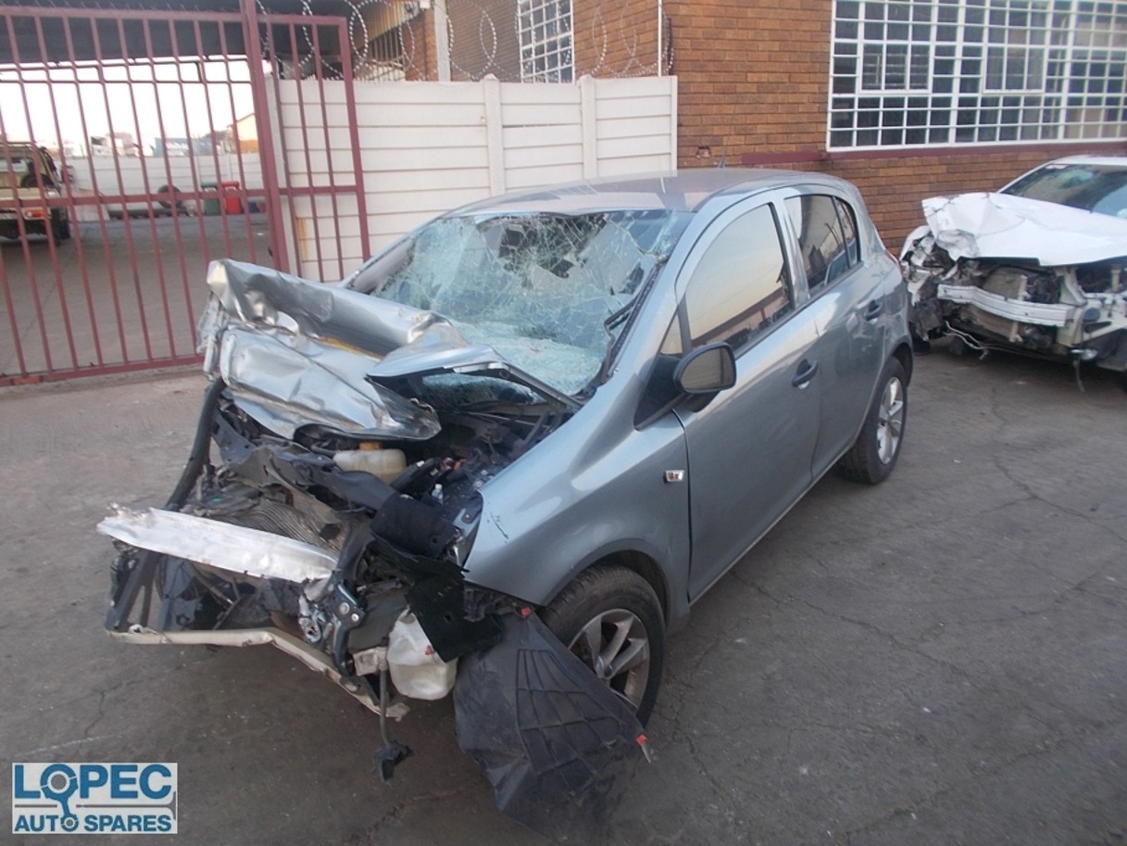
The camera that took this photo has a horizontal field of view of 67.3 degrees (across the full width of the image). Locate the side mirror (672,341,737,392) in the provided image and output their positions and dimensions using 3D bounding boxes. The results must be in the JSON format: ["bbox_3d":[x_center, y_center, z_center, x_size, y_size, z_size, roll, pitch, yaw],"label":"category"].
[{"bbox_3d":[0.382,-0.151,2.299,0.180,0.135,0.085,-8,17,-16],"label":"side mirror"}]

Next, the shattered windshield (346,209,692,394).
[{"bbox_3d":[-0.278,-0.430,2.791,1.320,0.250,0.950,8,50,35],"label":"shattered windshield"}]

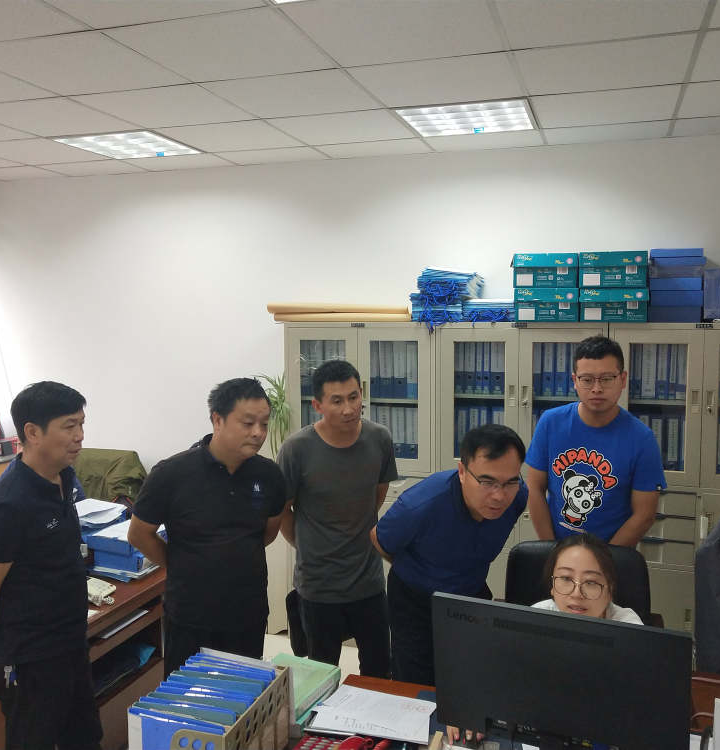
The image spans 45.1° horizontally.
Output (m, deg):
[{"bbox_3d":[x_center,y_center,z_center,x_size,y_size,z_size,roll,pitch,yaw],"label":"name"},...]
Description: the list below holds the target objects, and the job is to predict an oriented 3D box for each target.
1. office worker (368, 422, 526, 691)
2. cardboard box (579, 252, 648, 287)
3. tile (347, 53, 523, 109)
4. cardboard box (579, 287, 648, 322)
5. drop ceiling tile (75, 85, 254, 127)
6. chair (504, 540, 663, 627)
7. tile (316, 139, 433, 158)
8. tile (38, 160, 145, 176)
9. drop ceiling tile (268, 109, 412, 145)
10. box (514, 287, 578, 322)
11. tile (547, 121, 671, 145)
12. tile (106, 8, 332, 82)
[{"bbox_3d":[0.265,0.820,2.500,0.470,1.430,0.660,-2,3,-29],"label":"office worker"},{"bbox_3d":[1.251,-0.512,4.264,0.315,0.171,0.250,1,4,18],"label":"cardboard box"},{"bbox_3d":[0.311,-1.145,3.373,0.600,0.020,0.618,1,3,18],"label":"tile"},{"bbox_3d":[1.253,-0.342,4.274,0.320,0.166,0.250,1,4,18],"label":"cardboard box"},{"bbox_3d":[-0.830,-1.164,3.744,0.600,0.020,0.618,1,3,18],"label":"drop ceiling tile"},{"bbox_3d":[0.600,1.076,2.482,0.600,1.070,0.630,1,4,18],"label":"chair"},{"bbox_3d":[0.069,-1.180,4.483,0.590,0.020,0.385,1,3,19],"label":"tile"},{"bbox_3d":[-1.606,-1.242,5.170,0.580,0.020,0.382,1,3,18],"label":"tile"},{"bbox_3d":[-0.069,-1.201,4.203,0.605,0.018,0.630,1,4,18],"label":"drop ceiling tile"},{"bbox_3d":[0.940,-0.345,4.297,0.305,0.170,0.230,1,3,18],"label":"box"},{"bbox_3d":[1.173,-1.160,4.118,0.590,0.020,0.385,1,3,19],"label":"tile"},{"bbox_3d":[-0.454,-1.126,2.981,0.606,0.018,0.635,1,4,18],"label":"tile"}]

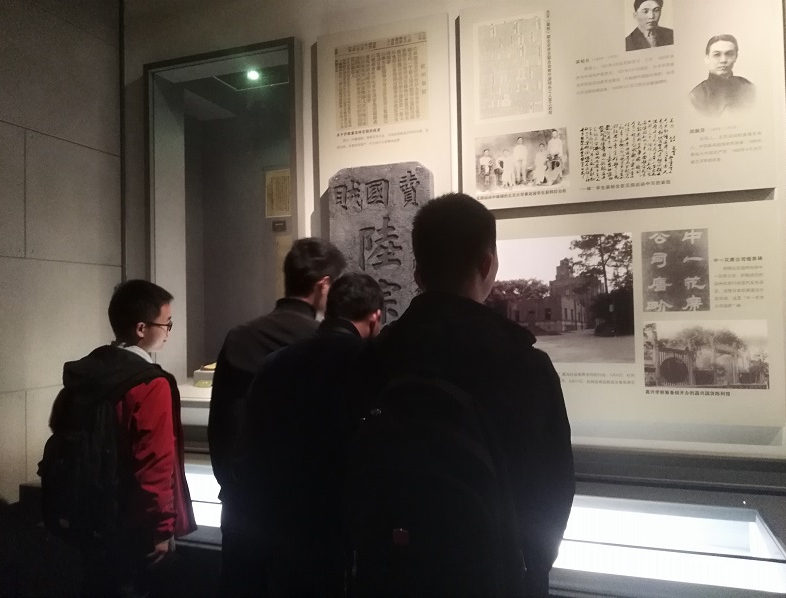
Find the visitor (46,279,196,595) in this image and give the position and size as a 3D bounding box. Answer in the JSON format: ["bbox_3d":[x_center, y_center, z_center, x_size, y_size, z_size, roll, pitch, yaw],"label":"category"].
[{"bbox_3d":[-0.848,0.769,1.922,0.470,1.650,0.370,-2,-2,42],"label":"visitor"}]

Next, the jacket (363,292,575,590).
[{"bbox_3d":[0.130,0.301,1.210,0.490,0.640,0.310,-2,-2,20],"label":"jacket"}]

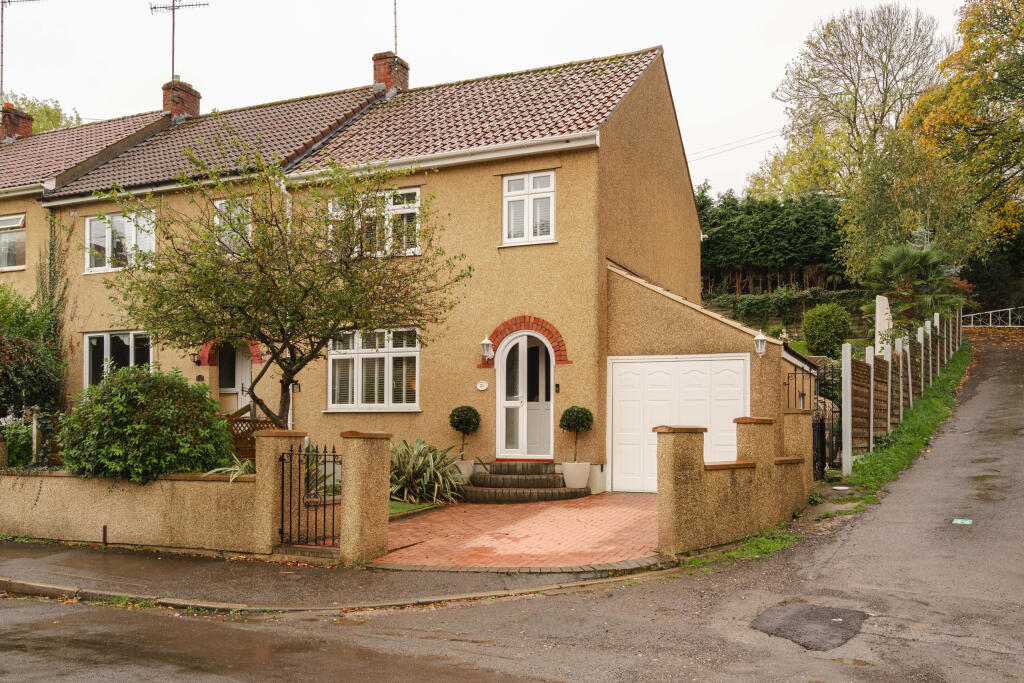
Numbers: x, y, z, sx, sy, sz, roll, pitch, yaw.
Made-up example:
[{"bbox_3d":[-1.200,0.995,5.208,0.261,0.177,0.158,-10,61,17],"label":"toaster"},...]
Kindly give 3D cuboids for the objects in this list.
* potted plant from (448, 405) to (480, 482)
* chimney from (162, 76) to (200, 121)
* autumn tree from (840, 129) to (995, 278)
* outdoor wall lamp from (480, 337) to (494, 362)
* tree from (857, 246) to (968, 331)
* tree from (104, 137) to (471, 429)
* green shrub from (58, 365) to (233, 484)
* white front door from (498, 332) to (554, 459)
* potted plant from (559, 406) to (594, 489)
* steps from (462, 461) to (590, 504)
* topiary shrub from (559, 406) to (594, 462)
[{"bbox_3d":[-0.801,1.745,12.950,0.520,1.330,0.520,0,-3,0],"label":"potted plant"},{"bbox_3d":[-9.165,-6.725,21.300,0.550,1.120,0.880,-1,-3,22],"label":"chimney"},{"bbox_3d":[14.782,-4.702,28.000,5.200,6.000,4.900,-1,-3,23],"label":"autumn tree"},{"bbox_3d":[-0.415,0.135,13.000,0.200,0.430,0.260,-1,-3,22],"label":"outdoor wall lamp"},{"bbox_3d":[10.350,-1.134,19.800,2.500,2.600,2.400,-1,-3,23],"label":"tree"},{"bbox_3d":[-3.069,-0.369,10.500,4.800,4.800,4.400,-1,-3,22],"label":"tree"},{"bbox_3d":[-4.758,1.133,10.000,2.200,1.700,2.000,-1,-3,22],"label":"green shrub"},{"bbox_3d":[0.221,0.921,12.750,1.020,2.120,0.110,-1,-3,23],"label":"white front door"},{"bbox_3d":[1.012,1.663,12.050,0.530,1.260,0.530,0,-3,0],"label":"potted plant"},{"bbox_3d":[0.018,2.269,12.450,2.300,0.580,1.050,-1,-3,22],"label":"steps"},{"bbox_3d":[1.021,1.477,12.200,0.540,0.900,0.540,0,-3,0],"label":"topiary shrub"}]

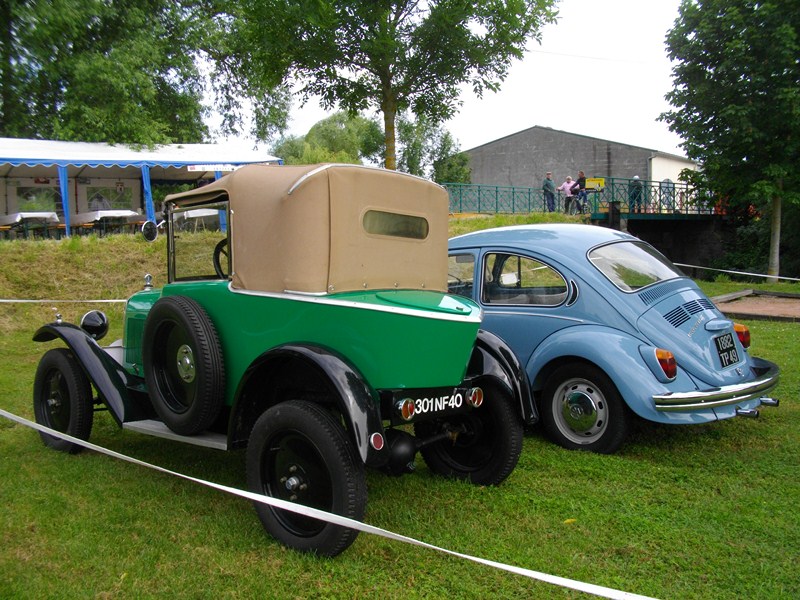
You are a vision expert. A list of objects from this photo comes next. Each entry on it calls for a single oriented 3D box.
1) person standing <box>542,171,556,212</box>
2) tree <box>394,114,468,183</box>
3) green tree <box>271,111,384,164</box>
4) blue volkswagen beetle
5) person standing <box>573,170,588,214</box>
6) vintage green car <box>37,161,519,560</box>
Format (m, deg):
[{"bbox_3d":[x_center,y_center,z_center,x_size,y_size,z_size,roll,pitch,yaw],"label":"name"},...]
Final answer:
[{"bbox_3d":[6.368,-4.596,31.500,0.530,1.710,0.420,-5,7,-43],"label":"person standing"},{"bbox_3d":[1.917,-8.306,45.000,4.500,6.400,4.500,0,5,0],"label":"tree"},{"bbox_3d":[-5.843,-10.706,58.000,8.800,8.300,8.500,0,5,0],"label":"green tree"},{"bbox_3d":[0.901,0.149,6.035,1.560,1.490,4.040,-5,7,-42],"label":"blue volkswagen beetle"},{"bbox_3d":[7.396,-4.413,30.300,0.500,1.740,0.550,-5,7,-39],"label":"person standing"},{"bbox_3d":[-0.867,0.148,4.408,3.300,1.780,1.380,4,7,41],"label":"vintage green car"}]

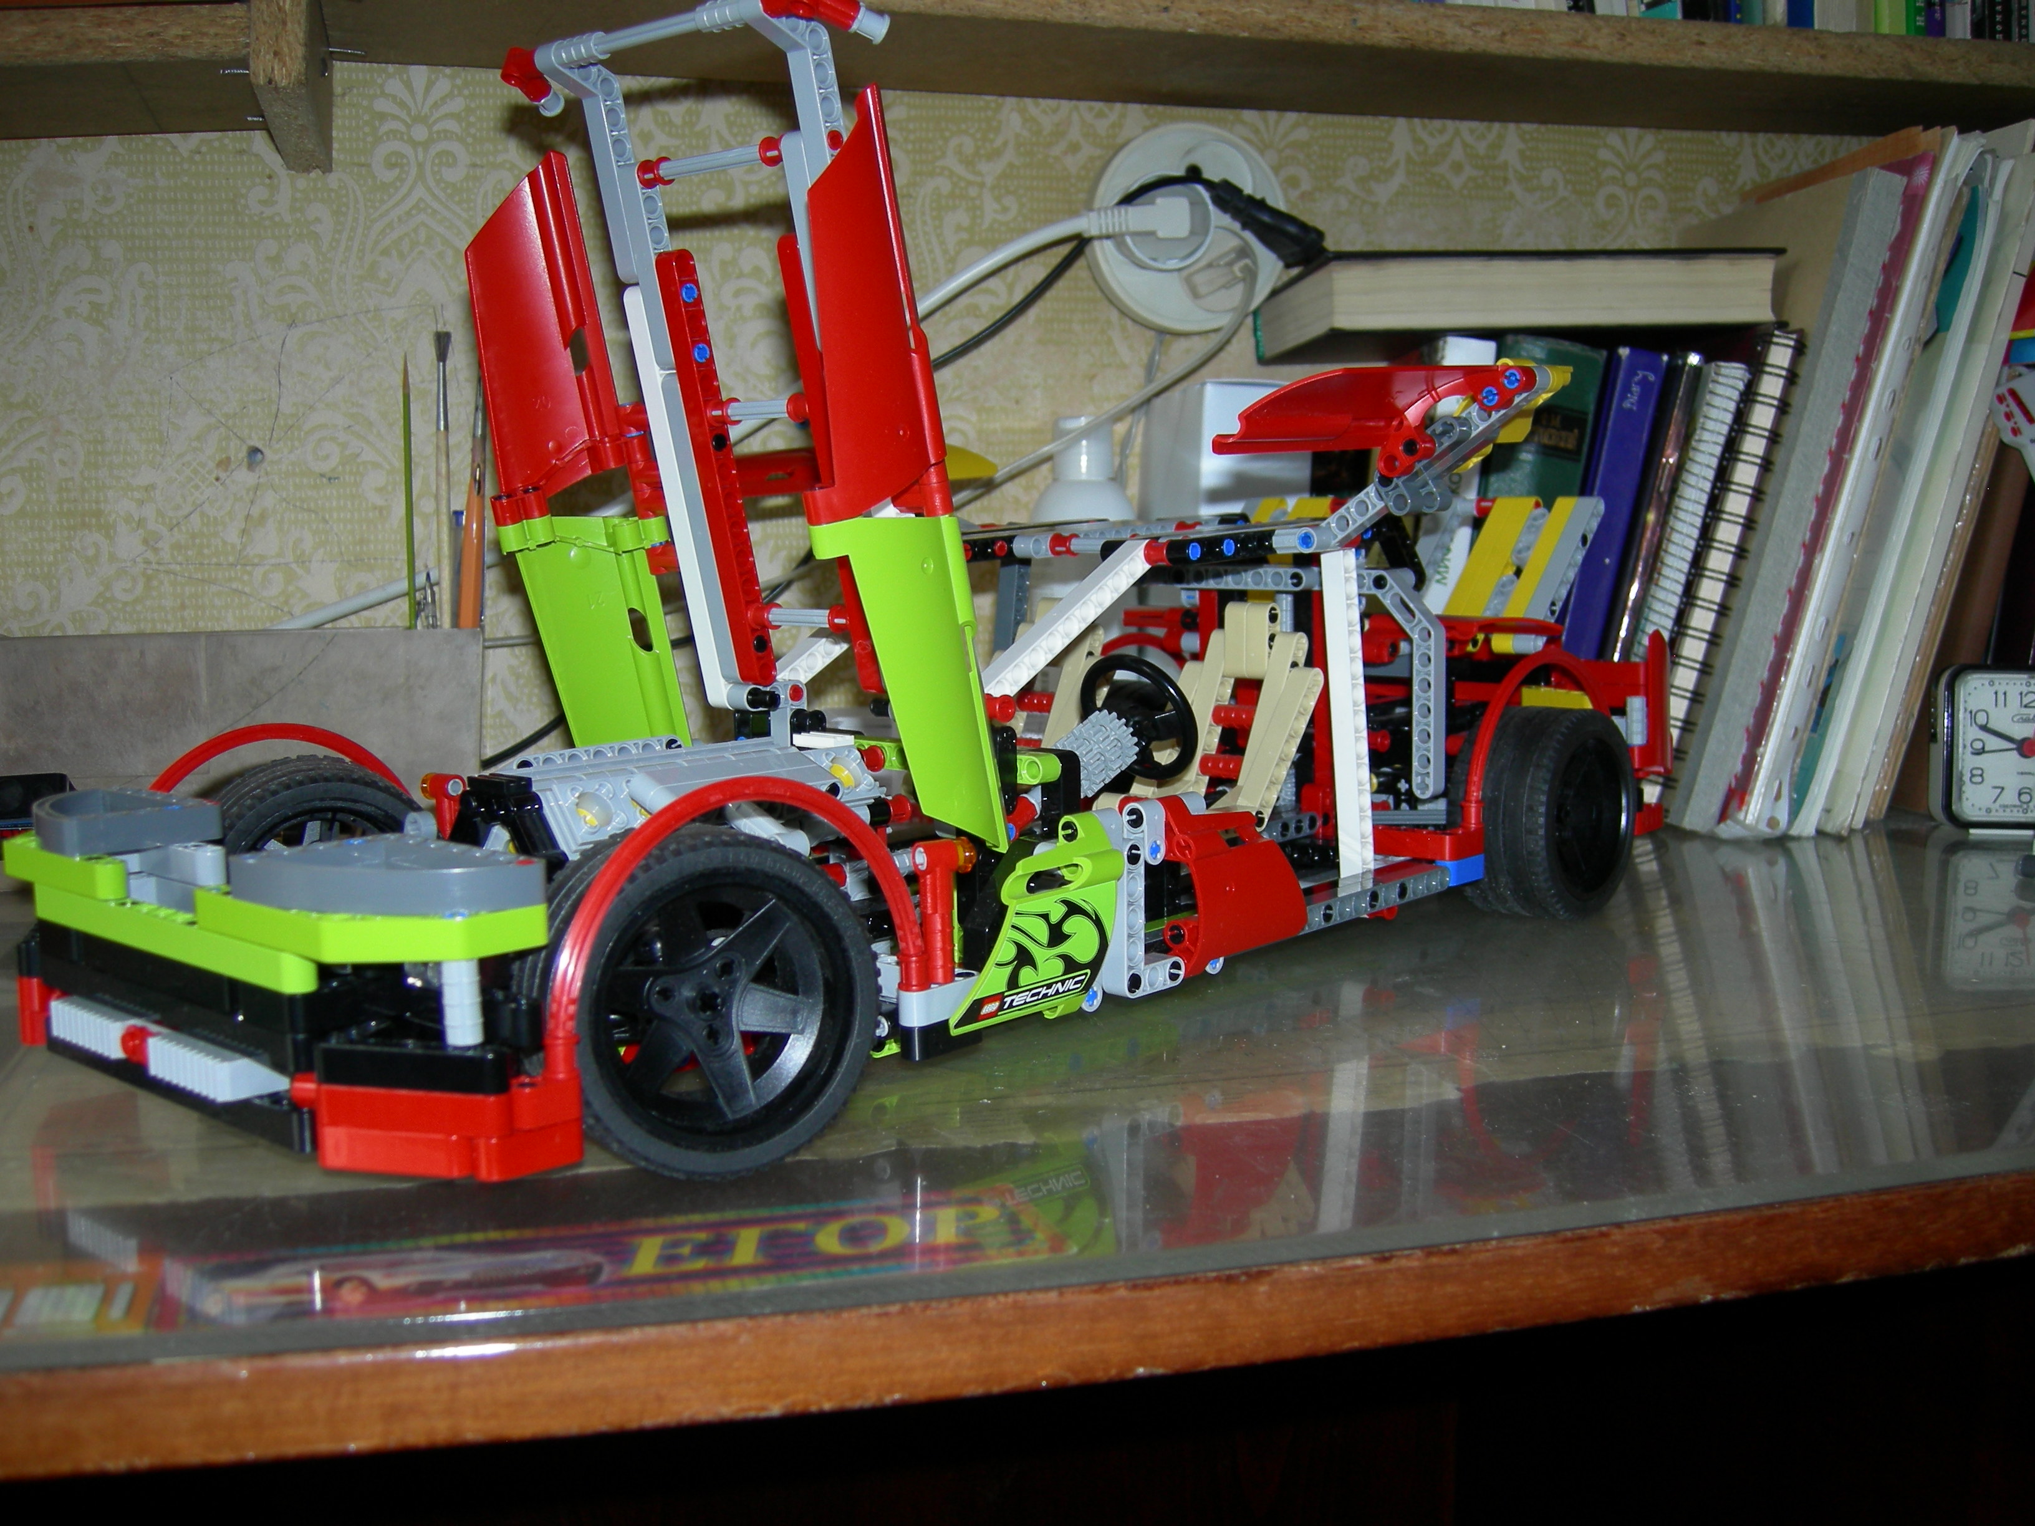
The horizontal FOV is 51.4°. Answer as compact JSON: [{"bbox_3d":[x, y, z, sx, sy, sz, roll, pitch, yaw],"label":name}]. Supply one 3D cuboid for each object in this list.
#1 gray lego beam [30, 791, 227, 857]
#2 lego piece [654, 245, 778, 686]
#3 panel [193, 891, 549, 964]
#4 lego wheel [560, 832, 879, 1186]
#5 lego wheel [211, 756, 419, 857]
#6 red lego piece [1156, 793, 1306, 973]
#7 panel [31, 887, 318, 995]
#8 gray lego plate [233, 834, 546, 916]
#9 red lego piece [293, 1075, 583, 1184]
[{"bbox_3d":[-0.219,0.014,0.507,0.056,0.008,0.040,6,9,42],"label":"gray lego beam"},{"bbox_3d":[-0.081,-0.079,0.573,0.008,0.120,0.008,5,22,42],"label":"lego piece"},{"bbox_3d":[-0.131,0.031,0.427,0.072,0.008,0.040,6,9,42],"label":"panel"},{"bbox_3d":[-0.065,0.048,0.434,0.069,0.069,0.036,-4,8,-29],"label":"lego wheel"},{"bbox_3d":[-0.192,0.033,0.577,0.069,0.069,0.036,-4,8,-30],"label":"lego wheel"},{"bbox_3d":[0.056,0.030,0.559,0.020,0.046,0.054,6,9,42],"label":"red lego piece"},{"bbox_3d":[-0.183,0.036,0.454,0.120,0.008,0.008,6,9,42],"label":"panel"},{"bbox_3d":[-0.125,0.024,0.420,0.056,0.008,0.040,6,9,42],"label":"gray lego plate"},{"bbox_3d":[-0.111,0.068,0.411,0.044,0.018,0.040,6,9,42],"label":"red lego piece"}]

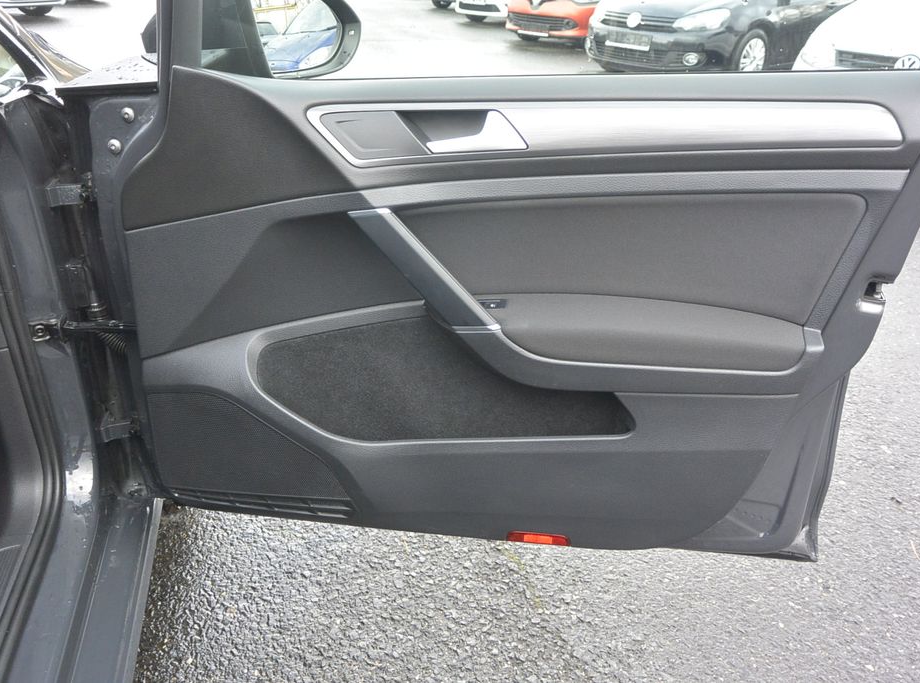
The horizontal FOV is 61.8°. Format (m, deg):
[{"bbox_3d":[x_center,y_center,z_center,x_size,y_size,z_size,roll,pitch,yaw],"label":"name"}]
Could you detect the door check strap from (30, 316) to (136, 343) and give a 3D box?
[{"bbox_3d":[-0.549,-0.018,1.134,0.160,0.034,0.032,3,25,7],"label":"door check strap"}]

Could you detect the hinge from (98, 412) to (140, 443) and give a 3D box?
[{"bbox_3d":[-0.550,0.139,1.241,0.060,0.043,0.038,-3,25,-7],"label":"hinge"}]

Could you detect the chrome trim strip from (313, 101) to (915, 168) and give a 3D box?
[{"bbox_3d":[0.155,-0.238,0.879,0.660,0.072,0.035,3,17,7],"label":"chrome trim strip"}]

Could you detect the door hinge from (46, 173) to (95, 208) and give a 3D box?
[{"bbox_3d":[-0.546,-0.212,1.077,0.060,0.043,0.038,-3,25,-7],"label":"door hinge"}]

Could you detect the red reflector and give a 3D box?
[{"bbox_3d":[0.115,0.288,1.125,0.091,0.019,0.012,3,25,7],"label":"red reflector"}]

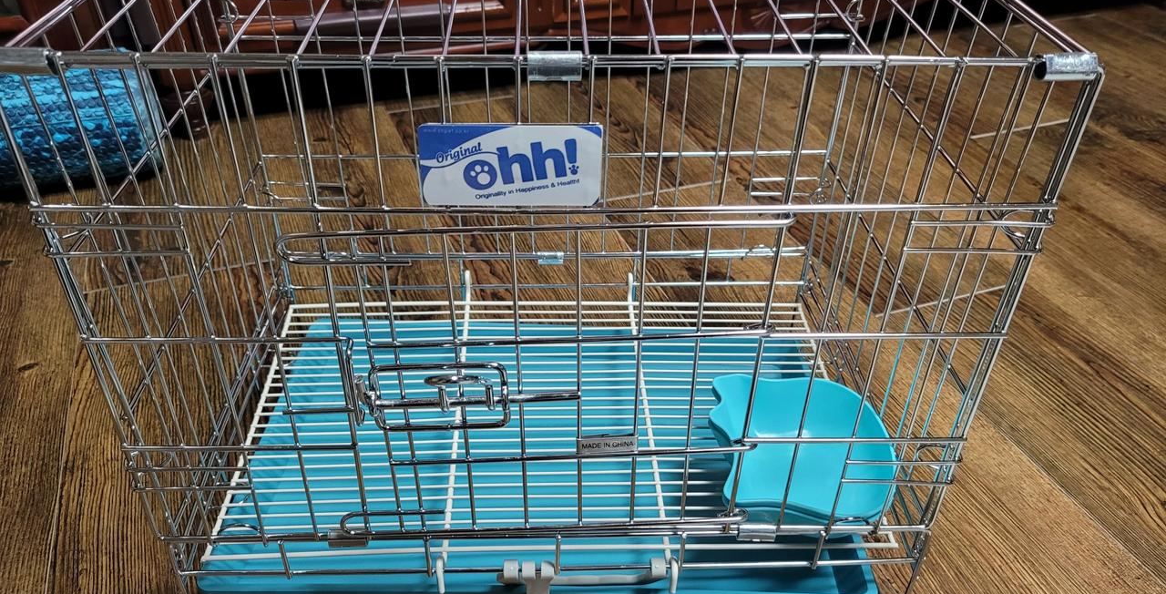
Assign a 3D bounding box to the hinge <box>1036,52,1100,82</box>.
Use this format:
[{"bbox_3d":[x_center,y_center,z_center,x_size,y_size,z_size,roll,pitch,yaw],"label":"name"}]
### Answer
[{"bbox_3d":[0.211,-0.100,0.382,0.023,0.011,0.009,-1,37,-2],"label":"hinge"}]

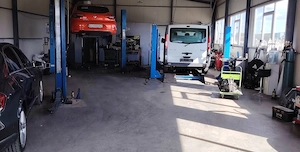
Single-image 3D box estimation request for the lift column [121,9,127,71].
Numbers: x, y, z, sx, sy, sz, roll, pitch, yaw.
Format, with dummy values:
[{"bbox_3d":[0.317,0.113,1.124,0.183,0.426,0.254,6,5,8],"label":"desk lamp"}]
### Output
[{"bbox_3d":[-1.151,-1.496,12.175,0.240,2.670,0.280,2,8,2],"label":"lift column"}]

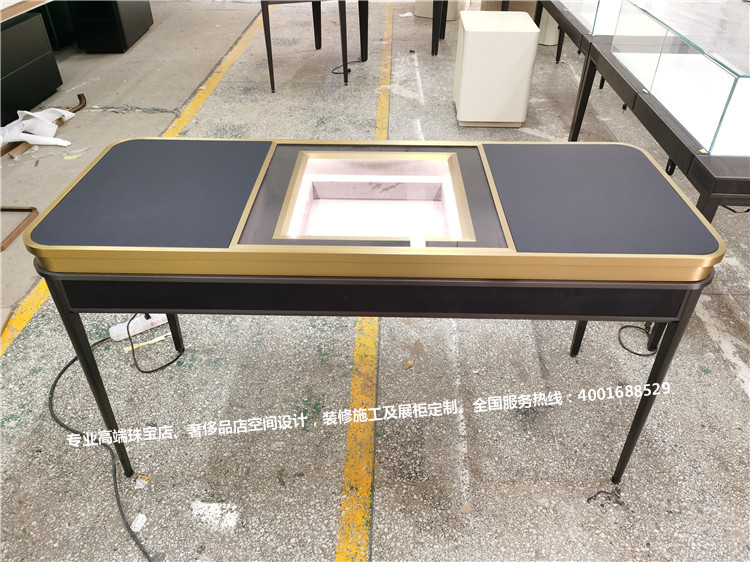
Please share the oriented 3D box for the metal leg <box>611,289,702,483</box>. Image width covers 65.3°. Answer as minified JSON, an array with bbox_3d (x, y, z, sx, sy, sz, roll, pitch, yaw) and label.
[{"bbox_3d":[0.690,0.291,1.467,0.036,0.688,0.036,1,36,1],"label":"metal leg"}]

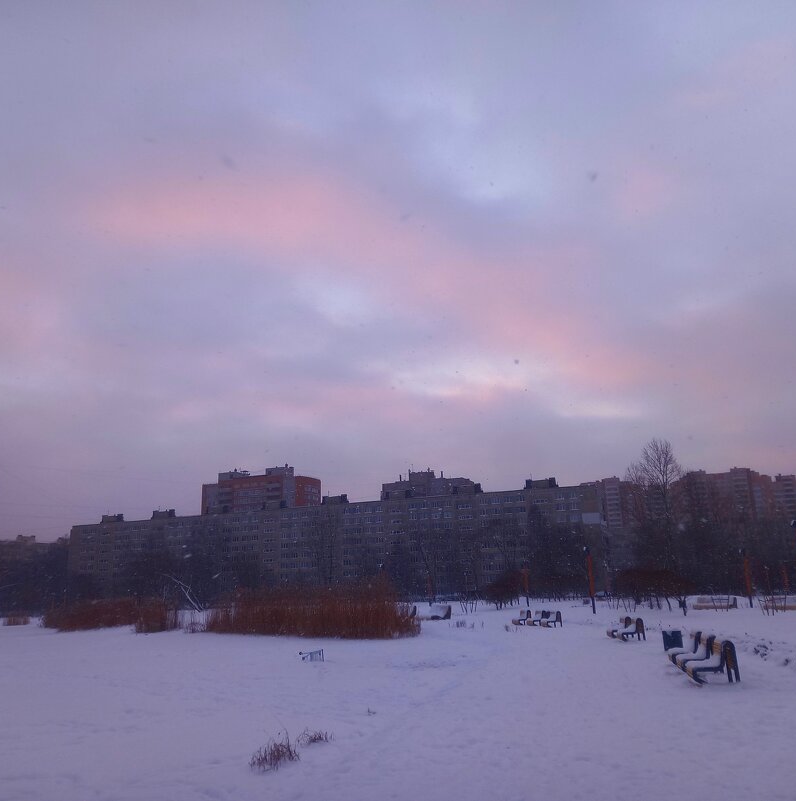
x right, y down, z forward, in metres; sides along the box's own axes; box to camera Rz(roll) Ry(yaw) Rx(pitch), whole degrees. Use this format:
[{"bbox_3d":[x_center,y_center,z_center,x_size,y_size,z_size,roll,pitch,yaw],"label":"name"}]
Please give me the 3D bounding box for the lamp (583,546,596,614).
[{"bbox_3d":[12.221,11.521,49.305,0.600,4.170,0.280,3,-15,-17],"label":"lamp"}]

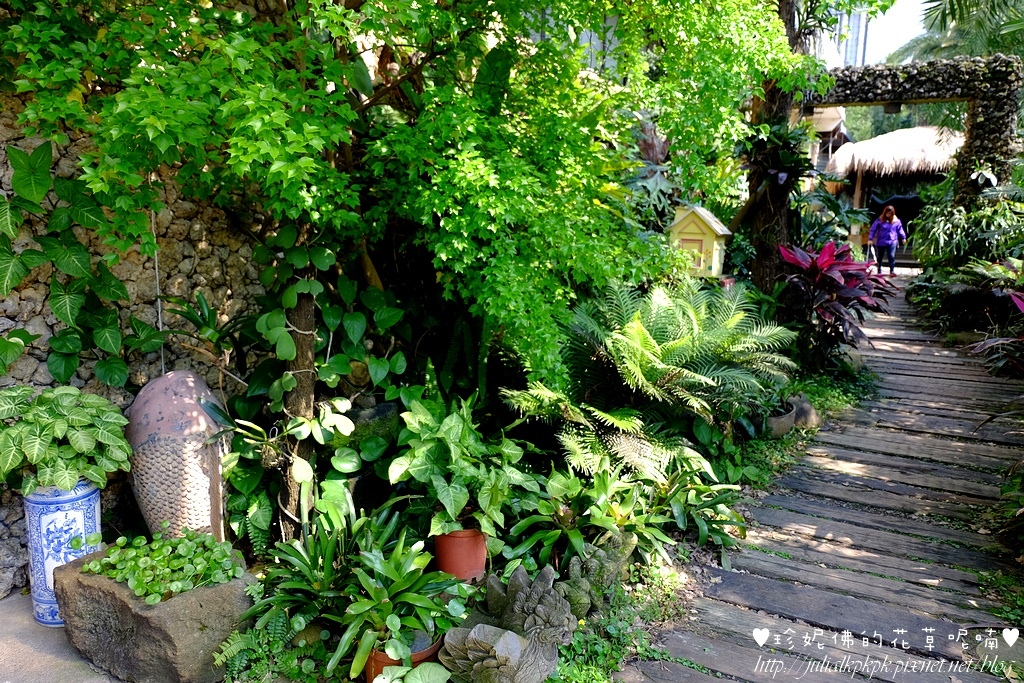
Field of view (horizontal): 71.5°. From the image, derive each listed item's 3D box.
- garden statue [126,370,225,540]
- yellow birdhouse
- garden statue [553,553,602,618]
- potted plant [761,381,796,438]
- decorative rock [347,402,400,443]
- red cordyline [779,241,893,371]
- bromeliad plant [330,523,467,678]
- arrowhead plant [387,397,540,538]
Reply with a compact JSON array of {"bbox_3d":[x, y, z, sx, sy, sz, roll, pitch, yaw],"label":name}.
[{"bbox_3d":[-1.383,0.509,2.950,0.390,0.750,0.350,-4,10,-25],"label":"garden statue"},{"bbox_3d":[1.560,-0.836,5.950,0.460,0.575,0.320,7,11,36],"label":"yellow birdhouse"},{"bbox_3d":[0.242,0.903,2.630,0.170,0.250,0.180,-6,11,-37],"label":"garden statue"},{"bbox_3d":[1.882,0.466,5.100,0.360,0.370,0.350,4,10,20],"label":"potted plant"},{"bbox_3d":[-0.691,0.406,3.550,0.290,0.220,0.250,-1,9,-11],"label":"decorative rock"},{"bbox_3d":[3.207,-0.357,7.050,1.100,1.270,1.050,5,10,24],"label":"red cordyline"},{"bbox_3d":[-0.334,0.799,2.130,0.420,0.500,0.420,-1,9,-9],"label":"bromeliad plant"},{"bbox_3d":[-0.200,0.505,2.870,0.570,0.570,0.520,0,9,-4],"label":"arrowhead plant"}]

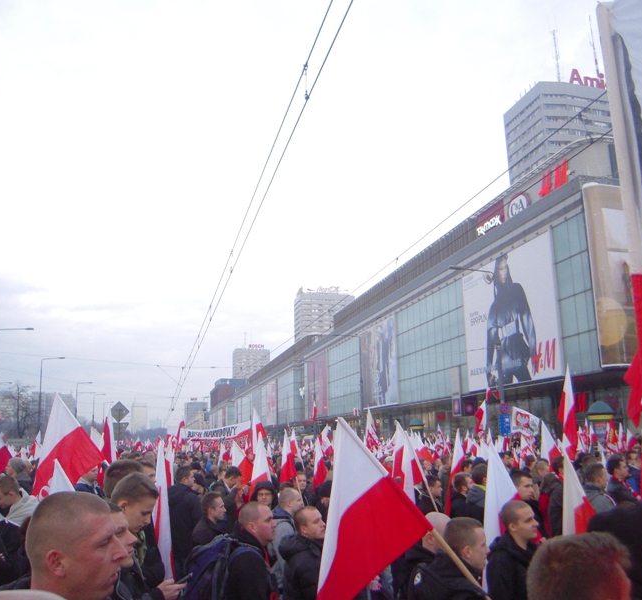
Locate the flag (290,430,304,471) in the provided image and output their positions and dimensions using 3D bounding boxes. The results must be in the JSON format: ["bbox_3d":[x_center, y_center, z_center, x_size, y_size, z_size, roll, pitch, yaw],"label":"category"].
[{"bbox_3d":[-0.398,2.445,10.512,0.240,0.680,0.220,-1,-12,-2],"label":"flag"}]

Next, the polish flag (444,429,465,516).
[{"bbox_3d":[1.450,1.866,7.000,0.260,0.950,0.220,-3,-12,11],"label":"polish flag"}]

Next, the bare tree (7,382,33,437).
[{"bbox_3d":[-31.162,12.288,67.104,3.800,8.800,3.600,4,-13,-24],"label":"bare tree"}]

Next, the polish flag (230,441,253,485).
[{"bbox_3d":[-1.044,2.161,8.500,0.340,0.650,0.220,1,-12,-7],"label":"polish flag"}]

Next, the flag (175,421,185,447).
[{"bbox_3d":[-5.645,5.404,26.000,0.420,1.150,0.200,1,-12,-12],"label":"flag"}]

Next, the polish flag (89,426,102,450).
[{"bbox_3d":[-4.182,2.568,12.000,0.350,0.650,0.200,3,-13,-19],"label":"polish flag"}]

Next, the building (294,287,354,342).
[{"bbox_3d":[2.091,36.001,350.669,30.000,80.000,16.000,2,-12,-13],"label":"building"}]

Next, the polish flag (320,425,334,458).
[{"bbox_3d":[0.144,3.691,17.000,0.420,0.850,0.200,-1,-12,0],"label":"polish flag"}]

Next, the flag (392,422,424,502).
[{"bbox_3d":[0.926,1.739,6.925,0.370,0.900,0.280,-2,-12,7],"label":"flag"}]

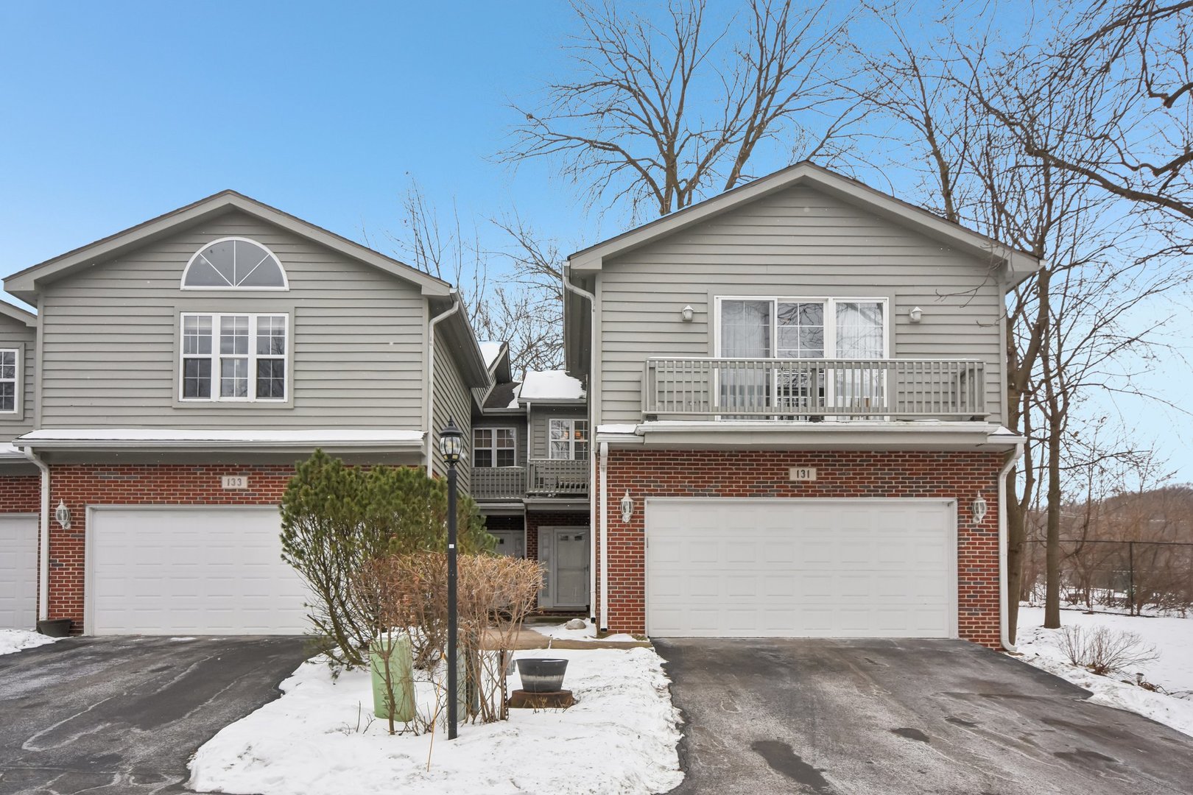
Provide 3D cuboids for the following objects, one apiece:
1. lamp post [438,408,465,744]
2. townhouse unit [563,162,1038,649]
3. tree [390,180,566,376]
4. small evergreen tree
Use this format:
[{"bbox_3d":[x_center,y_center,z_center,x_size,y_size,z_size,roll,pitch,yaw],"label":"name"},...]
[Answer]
[{"bbox_3d":[-1.292,1.626,8.000,0.225,2.880,0.225,0,-3,-2],"label":"lamp post"},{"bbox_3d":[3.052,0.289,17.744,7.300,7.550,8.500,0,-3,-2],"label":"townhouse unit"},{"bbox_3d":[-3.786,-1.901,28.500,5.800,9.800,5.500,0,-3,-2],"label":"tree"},{"bbox_3d":[-2.631,2.014,11.200,2.600,2.700,2.400,0,-3,-2],"label":"small evergreen tree"}]

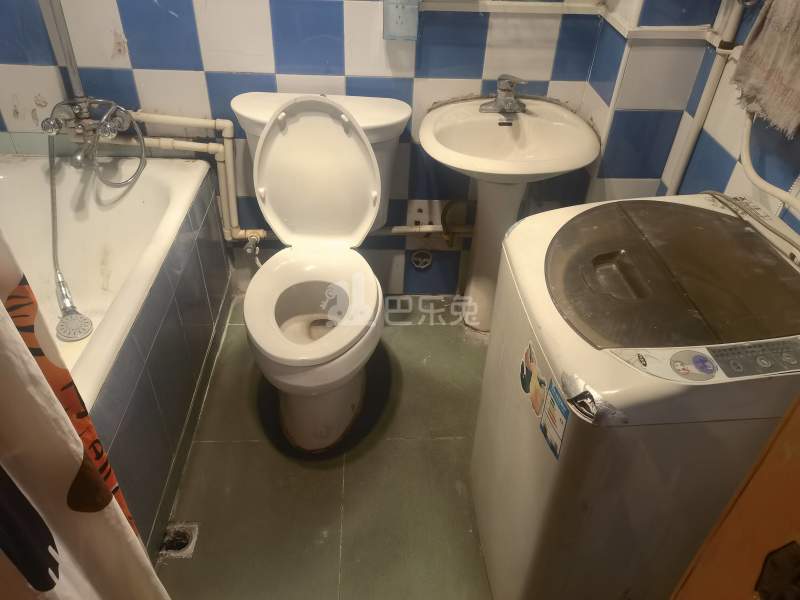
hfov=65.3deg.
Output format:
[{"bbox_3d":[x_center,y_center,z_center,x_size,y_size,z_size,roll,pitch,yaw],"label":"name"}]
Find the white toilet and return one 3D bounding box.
[{"bbox_3d":[-0.224,-0.089,1.734,0.505,0.800,0.760,0,38,-3],"label":"white toilet"}]

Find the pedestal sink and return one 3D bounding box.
[{"bbox_3d":[0.277,-0.172,1.909,0.475,0.755,0.455,0,38,-3],"label":"pedestal sink"}]

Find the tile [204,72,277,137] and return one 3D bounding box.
[{"bbox_3d":[-0.461,-0.572,1.844,0.200,0.200,0.012,0,38,-3],"label":"tile"}]

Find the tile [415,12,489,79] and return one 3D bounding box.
[{"bbox_3d":[0.146,-0.723,1.757,0.200,0.195,0.012,0,38,-3],"label":"tile"}]

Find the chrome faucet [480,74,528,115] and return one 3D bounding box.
[{"bbox_3d":[0.300,-0.570,1.744,0.138,0.103,0.127,0,38,-3],"label":"chrome faucet"}]

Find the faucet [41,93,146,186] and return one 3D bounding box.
[{"bbox_3d":[-0.870,-0.452,1.793,0.250,0.230,0.190,0,38,-3],"label":"faucet"}]

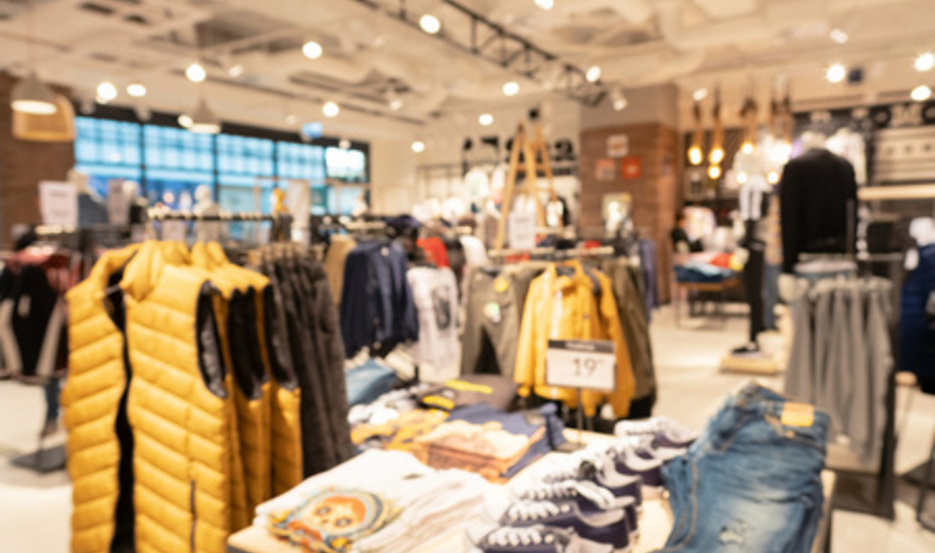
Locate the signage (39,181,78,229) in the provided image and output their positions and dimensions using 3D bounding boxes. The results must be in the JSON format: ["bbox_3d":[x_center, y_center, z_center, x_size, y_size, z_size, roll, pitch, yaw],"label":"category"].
[{"bbox_3d":[-2.428,-0.427,3.700,0.015,0.270,0.200,3,6,34],"label":"signage"}]

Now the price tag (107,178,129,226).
[{"bbox_3d":[-2.078,-0.439,3.700,0.200,0.270,0.015,3,6,34],"label":"price tag"}]

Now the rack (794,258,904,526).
[{"bbox_3d":[1.918,0.492,3.199,0.500,1.280,0.420,3,6,34],"label":"rack"}]

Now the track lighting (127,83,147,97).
[{"bbox_3d":[-4.515,-2.537,8.500,0.190,0.170,0.190,3,6,34],"label":"track lighting"}]

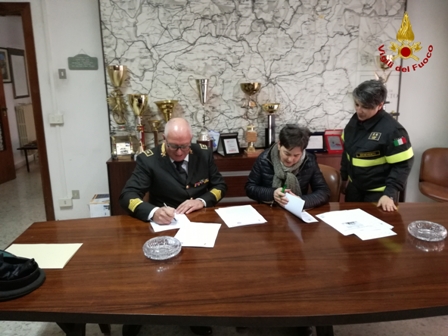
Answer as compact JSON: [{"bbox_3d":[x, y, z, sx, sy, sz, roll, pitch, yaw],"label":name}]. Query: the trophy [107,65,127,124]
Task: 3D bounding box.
[{"bbox_3d":[-0.934,-0.615,3.168,0.180,0.600,0.180,-2,12,-6],"label":"trophy"}]

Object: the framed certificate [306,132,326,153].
[{"bbox_3d":[0.877,-0.255,3.429,0.225,0.200,0.060,-2,5,-6],"label":"framed certificate"}]

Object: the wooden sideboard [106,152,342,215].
[{"bbox_3d":[0.298,0.294,3.277,2.500,0.870,0.460,-2,11,-4],"label":"wooden sideboard"}]

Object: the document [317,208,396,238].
[{"bbox_3d":[0.718,0.296,1.892,0.325,0.004,0.402,-4,13,-15],"label":"document"}]

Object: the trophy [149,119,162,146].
[{"bbox_3d":[-0.595,-0.266,3.064,0.115,0.294,0.115,-2,12,-7],"label":"trophy"}]

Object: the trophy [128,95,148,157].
[{"bbox_3d":[-0.773,-0.380,3.236,0.180,0.590,0.180,-2,12,-6],"label":"trophy"}]

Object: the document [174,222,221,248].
[{"bbox_3d":[-0.136,0.331,1.765,0.210,0.004,0.297,1,12,7],"label":"document"}]

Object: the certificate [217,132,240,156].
[{"bbox_3d":[0.045,-0.205,3.003,0.150,0.190,0.125,-5,13,-19],"label":"certificate"}]

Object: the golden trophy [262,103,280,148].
[{"bbox_3d":[0.426,-0.365,3.165,0.158,0.427,0.158,-2,12,-7],"label":"golden trophy"}]

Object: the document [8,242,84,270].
[{"bbox_3d":[-0.841,0.388,1.559,0.343,0.004,0.249,-1,12,-1],"label":"document"}]

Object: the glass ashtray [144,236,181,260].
[{"bbox_3d":[-0.278,0.357,1.565,0.168,0.042,0.168,-2,12,-6],"label":"glass ashtray"}]

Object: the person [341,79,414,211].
[{"bbox_3d":[1.053,0.142,2.484,0.510,1.530,0.430,8,15,37],"label":"person"}]

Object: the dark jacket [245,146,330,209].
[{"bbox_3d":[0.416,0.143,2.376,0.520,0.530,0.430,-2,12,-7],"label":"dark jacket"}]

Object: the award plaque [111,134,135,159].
[{"bbox_3d":[-0.866,-0.173,2.990,0.185,0.205,0.080,-2,13,-7],"label":"award plaque"}]

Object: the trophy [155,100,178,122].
[{"bbox_3d":[-0.492,-0.350,3.067,0.208,0.455,0.208,-2,12,-7],"label":"trophy"}]

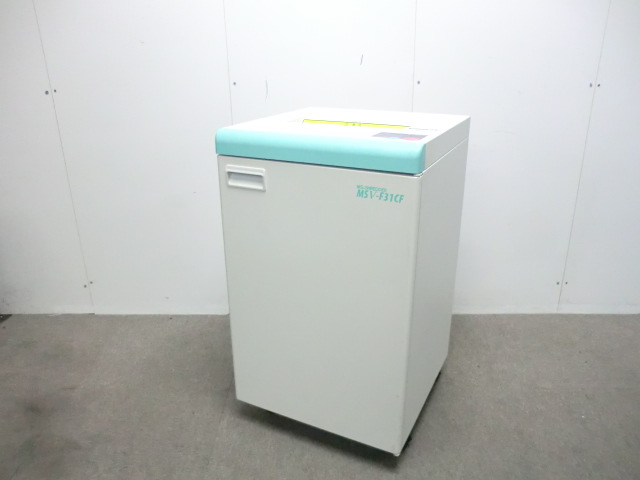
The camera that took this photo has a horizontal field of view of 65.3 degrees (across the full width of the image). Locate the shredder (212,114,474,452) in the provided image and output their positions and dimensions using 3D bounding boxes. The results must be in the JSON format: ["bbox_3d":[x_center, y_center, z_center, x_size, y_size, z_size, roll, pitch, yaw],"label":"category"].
[{"bbox_3d":[0.099,0.092,1.643,0.577,0.940,0.568,10,23,24],"label":"shredder"}]

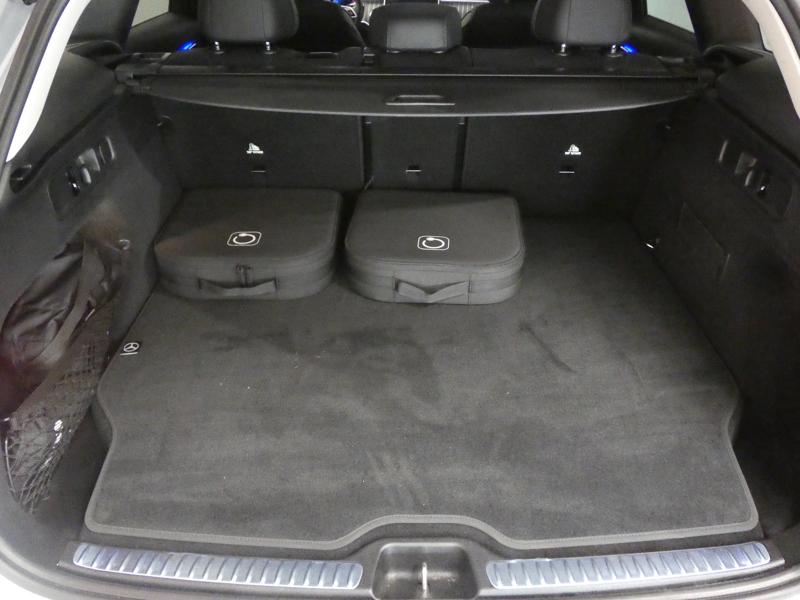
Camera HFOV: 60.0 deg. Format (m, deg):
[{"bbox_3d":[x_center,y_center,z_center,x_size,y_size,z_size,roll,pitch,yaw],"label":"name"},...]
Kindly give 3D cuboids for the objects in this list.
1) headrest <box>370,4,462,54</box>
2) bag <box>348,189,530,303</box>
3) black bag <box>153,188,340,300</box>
[{"bbox_3d":[0.036,-0.597,1.522,0.210,0.112,0.095,1,38,1],"label":"headrest"},{"bbox_3d":[0.079,-0.129,1.536,0.360,0.094,0.362,2,32,3],"label":"bag"},{"bbox_3d":[-0.315,-0.136,1.549,0.365,0.094,0.365,-1,32,-1],"label":"black bag"}]

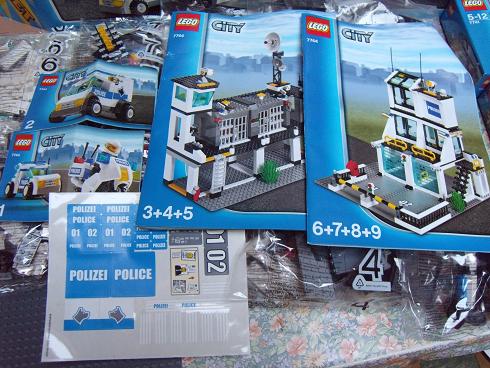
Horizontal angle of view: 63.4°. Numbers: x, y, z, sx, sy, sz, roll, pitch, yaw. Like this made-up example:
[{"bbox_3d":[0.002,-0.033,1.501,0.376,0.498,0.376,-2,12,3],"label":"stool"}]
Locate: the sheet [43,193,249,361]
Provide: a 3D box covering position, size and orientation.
[{"bbox_3d":[-0.100,0.092,0.412,0.206,0.004,0.168,-1,82,-4],"label":"sheet"}]

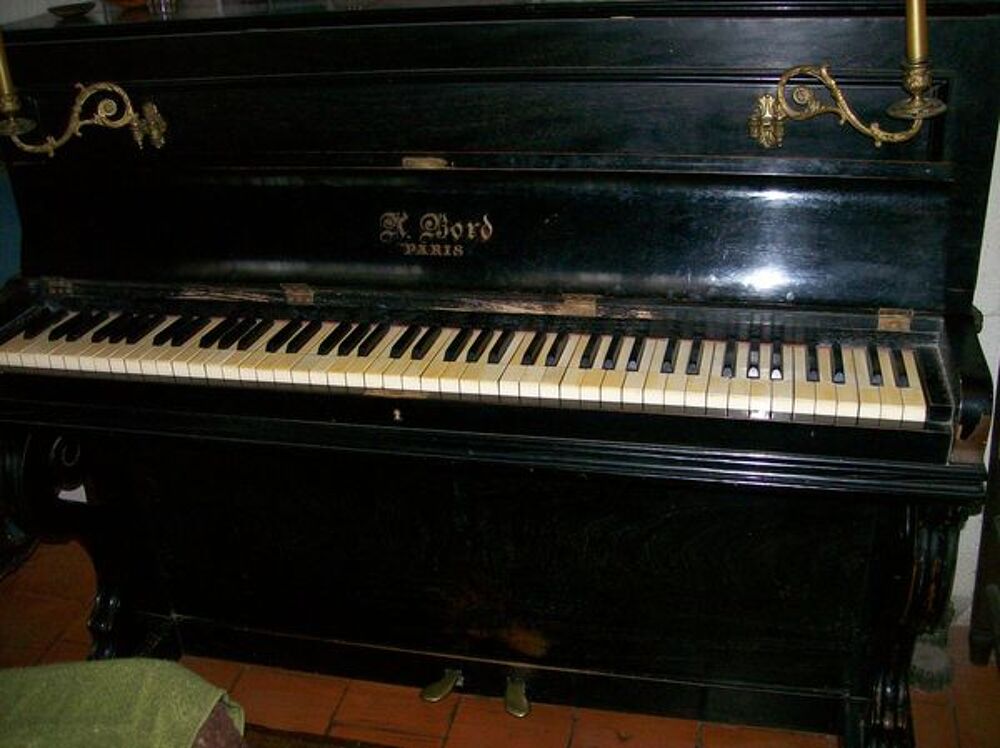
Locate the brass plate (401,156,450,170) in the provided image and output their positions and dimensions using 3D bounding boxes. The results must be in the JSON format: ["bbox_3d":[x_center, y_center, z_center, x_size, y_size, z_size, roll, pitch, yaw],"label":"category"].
[{"bbox_3d":[-0.094,-0.266,1.314,0.060,0.017,0.004,3,25,13],"label":"brass plate"}]

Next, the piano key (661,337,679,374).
[{"bbox_3d":[0.201,-0.026,1.222,0.011,0.012,0.099,3,24,13],"label":"piano key"}]

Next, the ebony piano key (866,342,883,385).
[{"bbox_3d":[0.421,-0.013,1.171,0.011,0.011,0.100,3,27,13],"label":"ebony piano key"}]

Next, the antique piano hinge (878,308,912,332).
[{"bbox_3d":[0.457,-0.062,1.200,0.037,0.027,0.012,3,25,13],"label":"antique piano hinge"}]

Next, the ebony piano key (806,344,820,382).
[{"bbox_3d":[0.357,-0.018,1.186,0.011,0.011,0.097,3,27,13],"label":"ebony piano key"}]

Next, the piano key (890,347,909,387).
[{"bbox_3d":[0.450,-0.011,1.172,0.012,0.012,0.097,3,25,13],"label":"piano key"}]

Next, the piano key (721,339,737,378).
[{"bbox_3d":[0.267,-0.022,1.206,0.011,0.012,0.099,3,24,13],"label":"piano key"}]

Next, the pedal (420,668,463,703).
[{"bbox_3d":[-0.094,0.501,1.673,0.038,0.021,0.083,9,26,25],"label":"pedal"}]

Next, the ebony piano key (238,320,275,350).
[{"bbox_3d":[-0.312,-0.054,1.345,0.011,0.012,0.099,3,24,13],"label":"ebony piano key"}]

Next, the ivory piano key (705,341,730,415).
[{"bbox_3d":[0.254,0.000,1.198,0.023,0.020,0.140,3,27,13],"label":"ivory piano key"}]

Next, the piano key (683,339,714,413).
[{"bbox_3d":[0.232,-0.001,1.203,0.023,0.020,0.140,3,27,13],"label":"piano key"}]

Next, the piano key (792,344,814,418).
[{"bbox_3d":[0.345,0.006,1.183,0.023,0.020,0.147,3,25,13],"label":"piano key"}]

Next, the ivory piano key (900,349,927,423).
[{"bbox_3d":[0.451,0.011,1.153,0.023,0.020,0.140,3,27,13],"label":"ivory piano key"}]

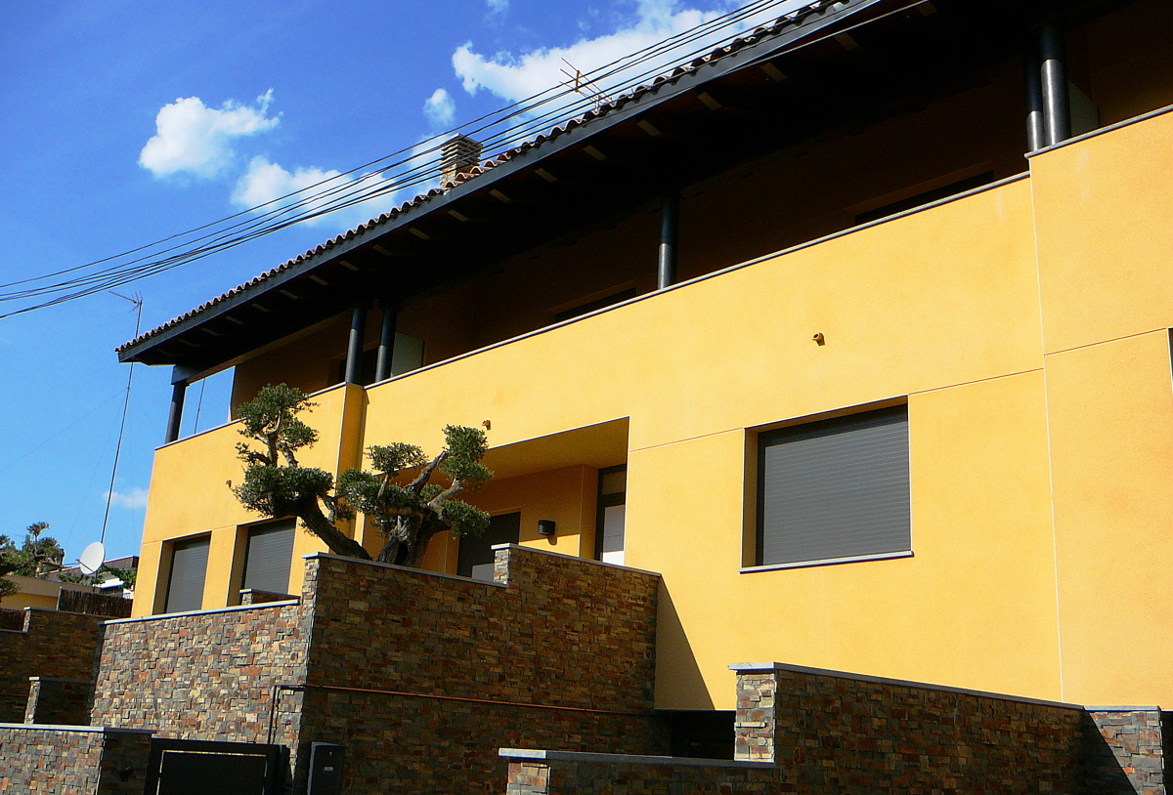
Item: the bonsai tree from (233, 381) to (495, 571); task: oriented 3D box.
[{"bbox_3d":[-2.052,0.886,10.800,2.300,2.000,1.600,6,-17,-10],"label":"bonsai tree"}]

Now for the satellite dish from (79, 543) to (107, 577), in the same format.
[{"bbox_3d":[-11.249,3.683,27.000,0.740,0.800,0.350,-5,-18,25],"label":"satellite dish"}]

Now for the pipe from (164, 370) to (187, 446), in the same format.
[{"bbox_3d":[-7.160,0.295,20.736,0.189,1.154,0.189,18,-22,-40],"label":"pipe"}]

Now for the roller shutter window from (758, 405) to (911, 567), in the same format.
[{"bbox_3d":[2.280,0.838,10.787,0.120,1.346,1.797,18,-22,-40],"label":"roller shutter window"}]

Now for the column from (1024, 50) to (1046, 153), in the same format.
[{"bbox_3d":[3.853,-2.432,10.077,0.200,1.188,0.200,18,-22,-40],"label":"column"}]

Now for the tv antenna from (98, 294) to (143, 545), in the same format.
[{"bbox_3d":[-11.621,0.543,28.764,0.400,6.680,1.100,-8,-20,32],"label":"tv antenna"}]

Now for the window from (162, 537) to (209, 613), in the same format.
[{"bbox_3d":[-6.470,2.984,19.462,0.120,1.361,1.718,18,-22,-40],"label":"window"}]

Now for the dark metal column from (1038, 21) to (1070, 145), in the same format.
[{"bbox_3d":[3.743,-2.476,9.501,0.189,1.183,0.189,18,-22,-40],"label":"dark metal column"}]

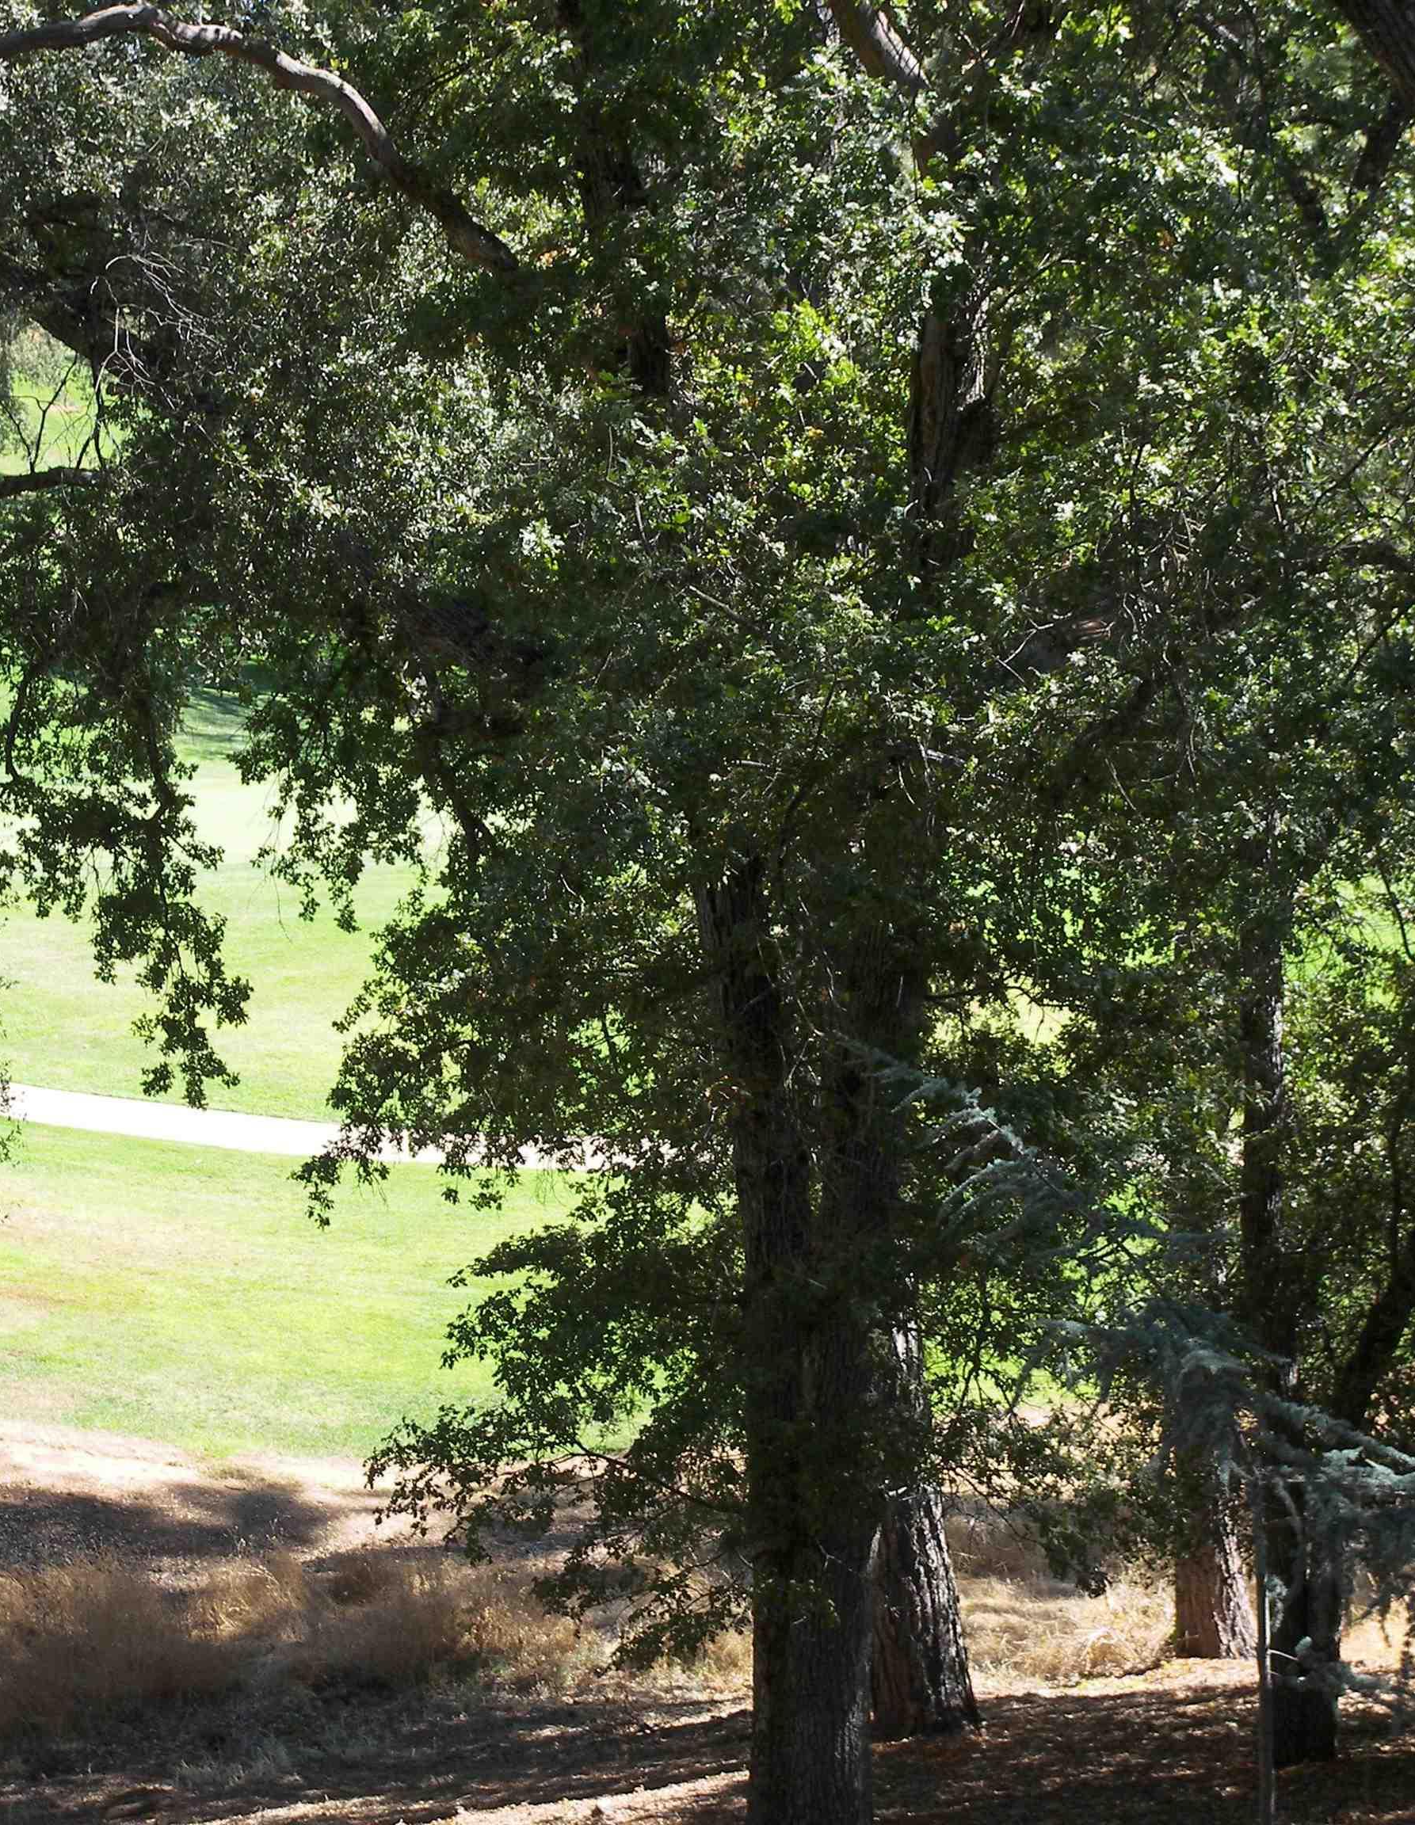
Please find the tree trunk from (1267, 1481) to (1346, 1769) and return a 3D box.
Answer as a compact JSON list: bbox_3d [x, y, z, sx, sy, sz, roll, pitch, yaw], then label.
[{"bbox_3d":[3.106,3.709,25.200,0.410,1.460,0.410,0,6,0],"label":"tree trunk"}]

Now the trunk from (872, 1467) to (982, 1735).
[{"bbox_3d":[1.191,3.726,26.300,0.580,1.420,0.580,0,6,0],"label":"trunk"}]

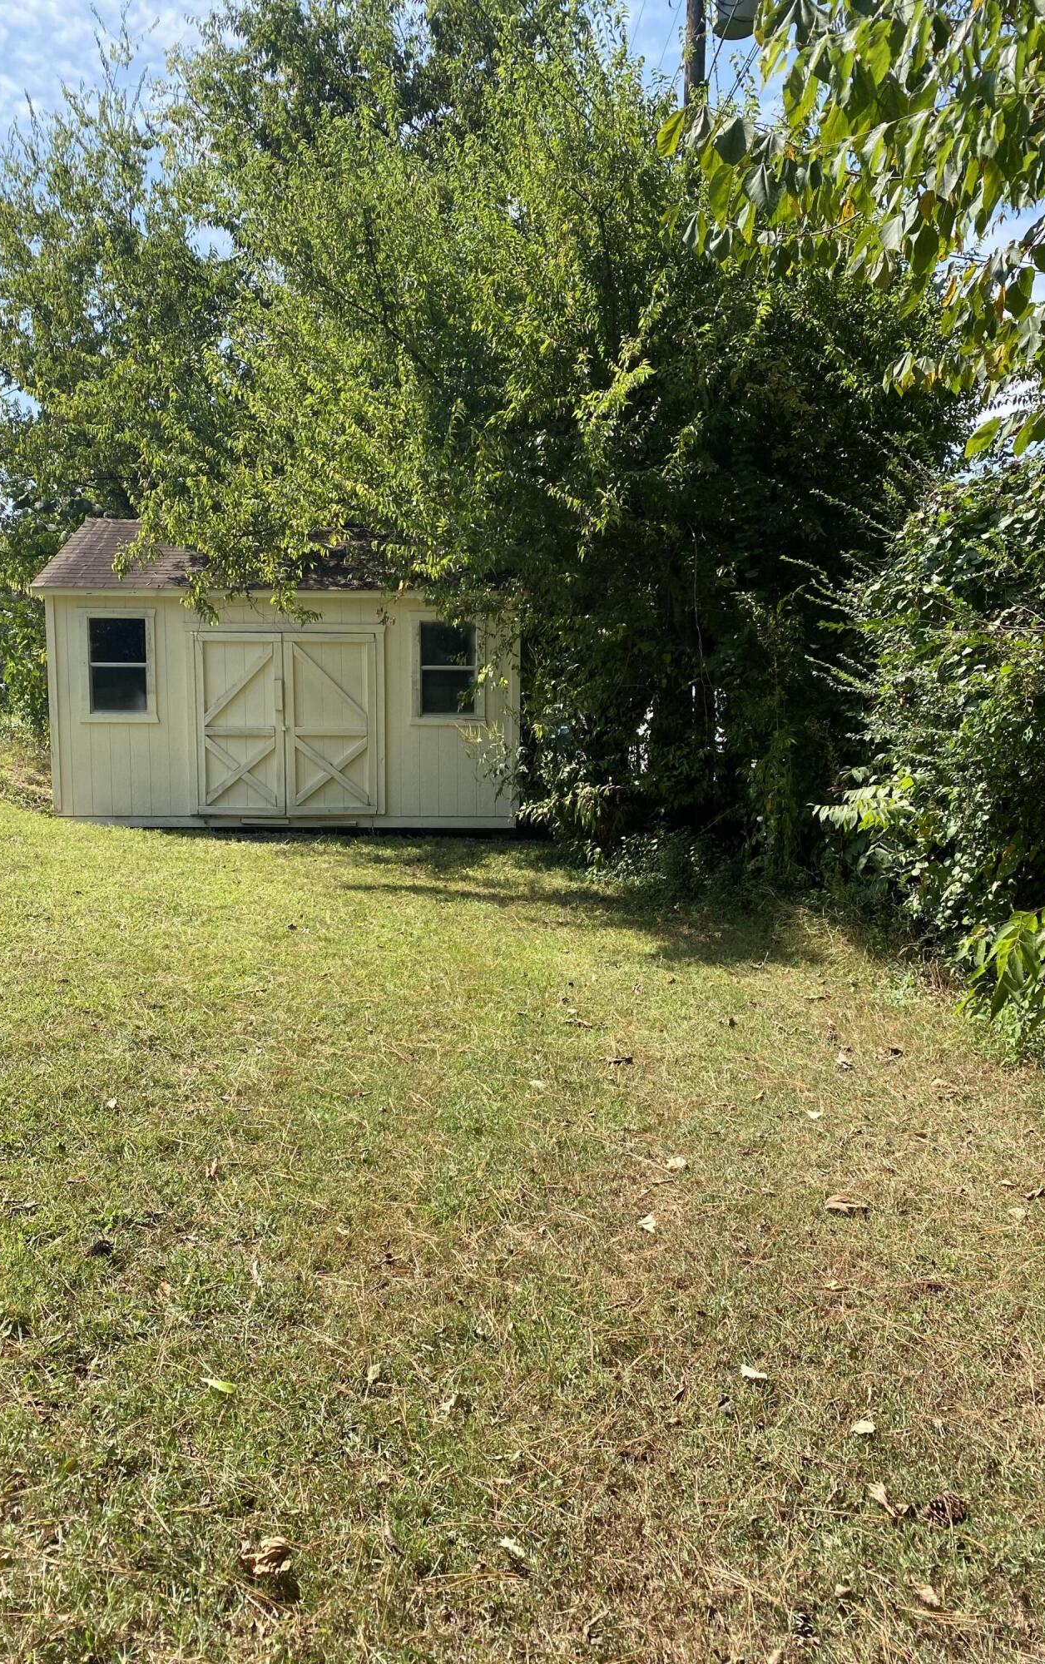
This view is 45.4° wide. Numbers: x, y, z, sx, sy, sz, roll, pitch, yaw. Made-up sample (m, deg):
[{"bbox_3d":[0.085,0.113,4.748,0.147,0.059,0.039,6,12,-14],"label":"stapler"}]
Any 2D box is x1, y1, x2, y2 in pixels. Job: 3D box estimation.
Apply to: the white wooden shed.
[{"bbox_3d":[-2.573,-1.966,14.960,5.120,3.440,3.970,0,8,-3],"label":"white wooden shed"}]

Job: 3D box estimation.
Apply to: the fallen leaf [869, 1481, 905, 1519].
[{"bbox_3d":[0.670,1.229,2.299,0.050,0.025,0.080,-2,8,-18],"label":"fallen leaf"}]

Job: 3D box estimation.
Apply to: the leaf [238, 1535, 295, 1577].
[{"bbox_3d":[-0.436,1.236,2.134,0.100,0.040,0.065,-1,8,-11],"label":"leaf"}]

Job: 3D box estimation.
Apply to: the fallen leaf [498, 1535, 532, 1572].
[{"bbox_3d":[-0.012,1.244,2.162,0.045,0.020,0.065,-5,10,-38],"label":"fallen leaf"}]

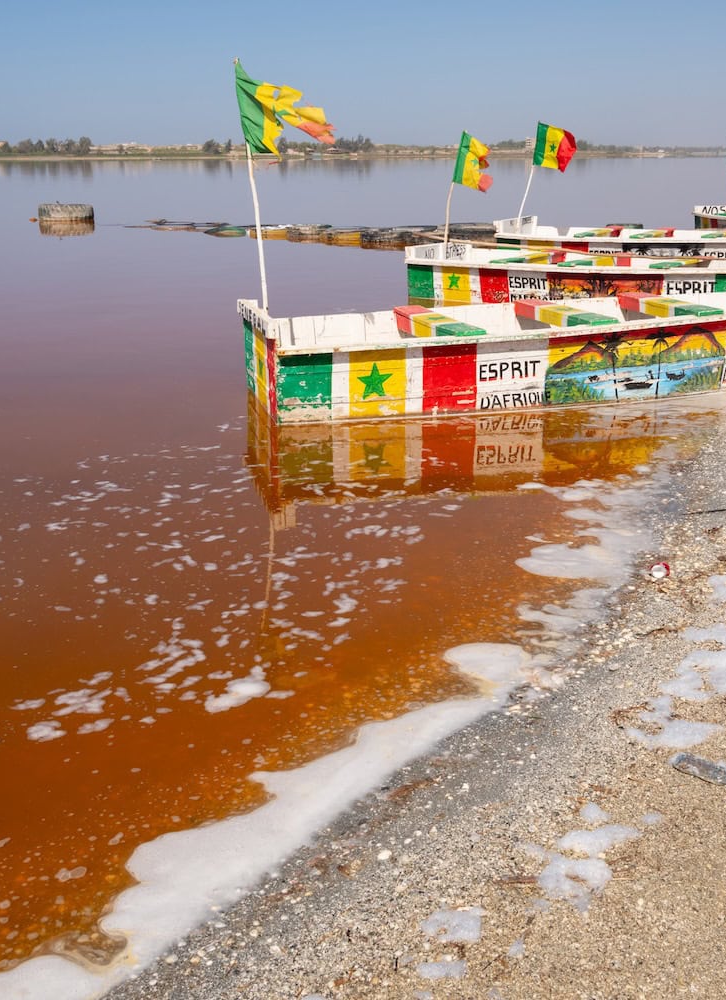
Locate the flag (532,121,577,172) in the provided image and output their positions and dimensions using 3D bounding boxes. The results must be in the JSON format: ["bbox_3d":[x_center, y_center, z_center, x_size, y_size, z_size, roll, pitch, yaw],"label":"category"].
[{"bbox_3d":[3.002,-5.543,17.020,0.700,0.640,0.180,1,15,-26],"label":"flag"}]

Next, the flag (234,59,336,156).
[{"bbox_3d":[-0.512,-2.554,7.057,0.700,0.580,0.180,-8,19,-24],"label":"flag"}]

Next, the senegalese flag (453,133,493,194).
[{"bbox_3d":[1.342,-4.142,13.269,0.480,0.640,0.170,5,14,-27],"label":"senegalese flag"}]

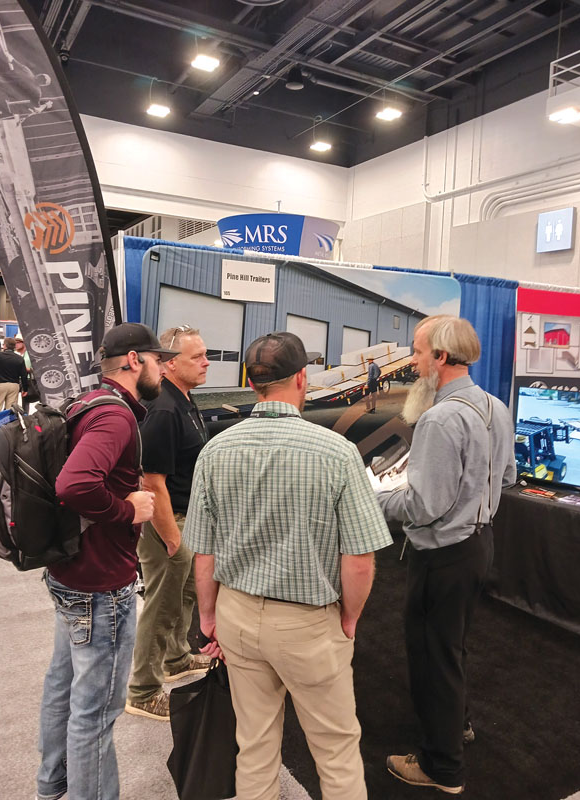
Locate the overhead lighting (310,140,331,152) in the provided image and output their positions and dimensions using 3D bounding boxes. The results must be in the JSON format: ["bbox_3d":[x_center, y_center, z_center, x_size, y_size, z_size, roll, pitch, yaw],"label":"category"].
[{"bbox_3d":[0.877,-7.077,17.354,0.440,0.140,0.440,-1,6,-31],"label":"overhead lighting"}]

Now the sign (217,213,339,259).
[{"bbox_3d":[-0.300,-3.760,15.500,3.050,1.150,3.050,3,5,19],"label":"sign"}]

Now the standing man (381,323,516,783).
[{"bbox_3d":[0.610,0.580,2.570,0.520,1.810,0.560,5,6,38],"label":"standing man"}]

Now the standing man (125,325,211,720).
[{"bbox_3d":[-0.525,0.530,2.950,0.420,1.770,0.570,3,5,16],"label":"standing man"}]

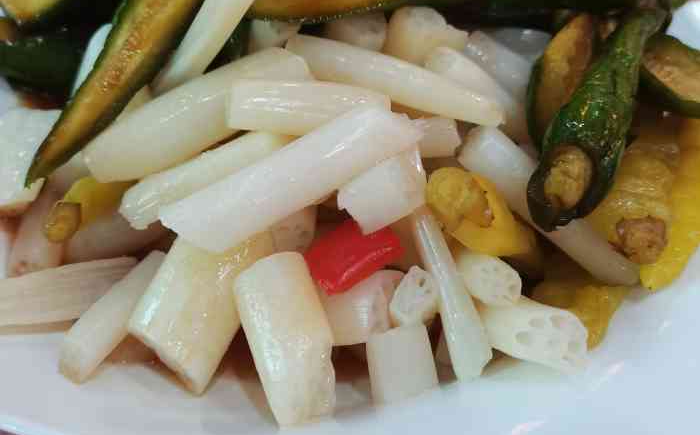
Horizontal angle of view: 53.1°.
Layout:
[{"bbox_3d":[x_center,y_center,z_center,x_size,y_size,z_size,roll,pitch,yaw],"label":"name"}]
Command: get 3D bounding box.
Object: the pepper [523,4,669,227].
[{"bbox_3d":[0.089,-0.039,0.240,0.024,0.023,0.095,22,56,22],"label":"pepper"}]

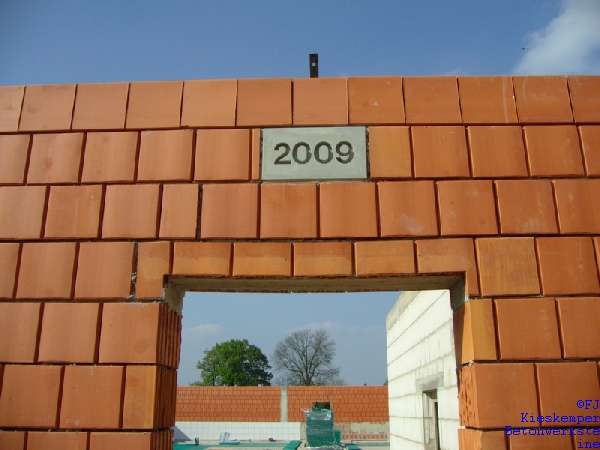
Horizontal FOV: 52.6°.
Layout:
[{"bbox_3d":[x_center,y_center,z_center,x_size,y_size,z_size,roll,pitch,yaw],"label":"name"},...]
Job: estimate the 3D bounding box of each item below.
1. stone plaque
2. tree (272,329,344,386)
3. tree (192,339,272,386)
[{"bbox_3d":[0.065,-0.296,2.658,0.450,0.243,0.080,-1,-17,1],"label":"stone plaque"},{"bbox_3d":[1.214,23.614,94.237,10.549,14.679,10.549,0,-17,1],"label":"tree"},{"bbox_3d":[-9.918,23.772,91.558,11.160,12.847,11.160,2,-17,-6],"label":"tree"}]

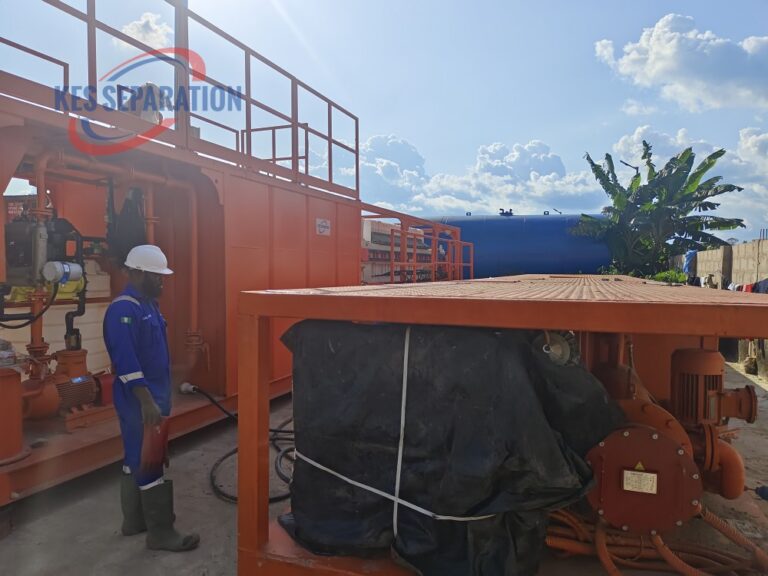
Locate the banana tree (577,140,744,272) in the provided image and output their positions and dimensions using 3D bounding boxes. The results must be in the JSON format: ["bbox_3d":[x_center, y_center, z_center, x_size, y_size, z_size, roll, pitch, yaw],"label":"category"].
[{"bbox_3d":[7.707,-1.475,14.957,4.700,5.250,4.200,0,2,0],"label":"banana tree"}]

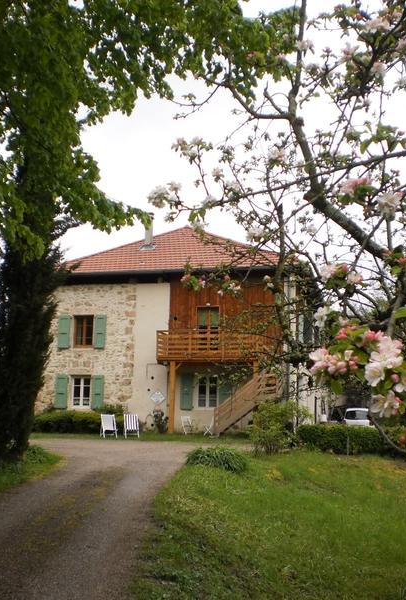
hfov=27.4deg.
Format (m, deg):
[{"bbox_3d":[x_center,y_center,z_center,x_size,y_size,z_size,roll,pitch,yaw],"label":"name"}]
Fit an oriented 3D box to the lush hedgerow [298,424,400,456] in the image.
[{"bbox_3d":[4.454,4.287,25.500,3.100,0.900,0.900,-1,-6,18],"label":"lush hedgerow"}]

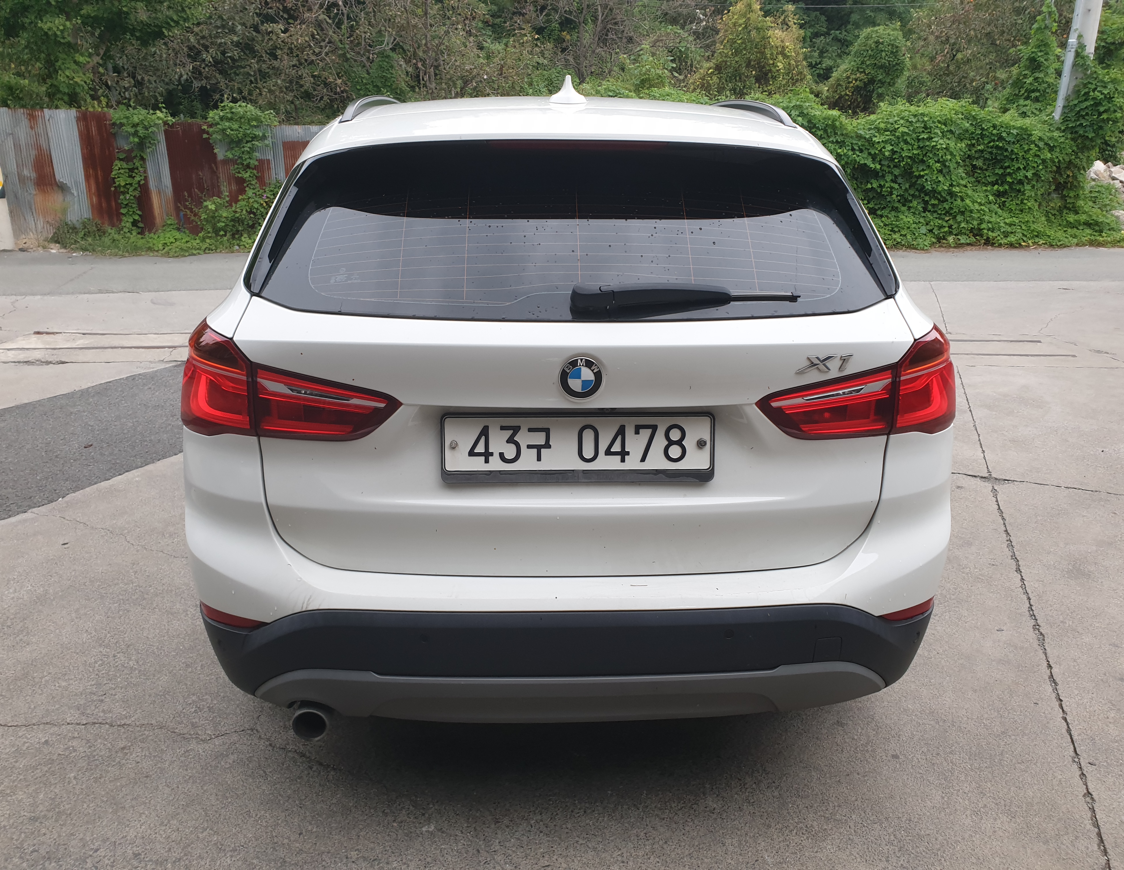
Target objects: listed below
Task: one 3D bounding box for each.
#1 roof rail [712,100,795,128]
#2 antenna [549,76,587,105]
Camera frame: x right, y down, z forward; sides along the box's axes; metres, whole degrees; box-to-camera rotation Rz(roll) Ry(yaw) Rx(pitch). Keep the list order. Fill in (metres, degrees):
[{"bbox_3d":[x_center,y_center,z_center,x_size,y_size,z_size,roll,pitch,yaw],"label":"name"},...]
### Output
[{"bbox_3d":[0.529,-1.001,2.760,0.075,0.105,1.620,0,18,-2],"label":"roof rail"},{"bbox_3d":[0.018,-0.787,1.994,0.084,0.067,0.165,0,18,-2],"label":"antenna"}]

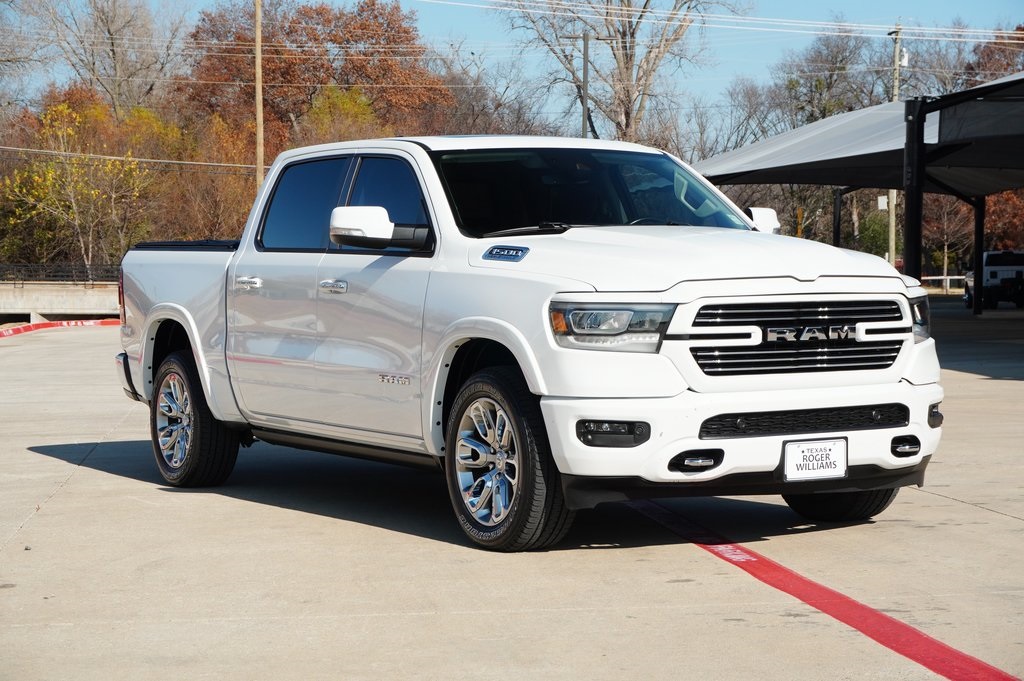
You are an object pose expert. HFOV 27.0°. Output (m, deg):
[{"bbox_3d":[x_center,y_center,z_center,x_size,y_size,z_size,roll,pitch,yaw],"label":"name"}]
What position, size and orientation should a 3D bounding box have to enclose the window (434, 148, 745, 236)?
[{"bbox_3d":[0.386,-0.711,10.180,1.560,0.130,0.780,-2,39,-30],"label":"window"}]

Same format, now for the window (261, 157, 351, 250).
[{"bbox_3d":[-1.068,-0.684,10.861,0.045,0.475,0.830,19,-8,-29],"label":"window"}]

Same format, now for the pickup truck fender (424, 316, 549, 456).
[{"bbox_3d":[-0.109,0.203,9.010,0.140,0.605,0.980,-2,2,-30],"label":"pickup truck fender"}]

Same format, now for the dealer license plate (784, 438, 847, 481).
[{"bbox_3d":[1.235,0.484,8.639,0.312,0.160,0.015,-2,3,-30],"label":"dealer license plate"}]

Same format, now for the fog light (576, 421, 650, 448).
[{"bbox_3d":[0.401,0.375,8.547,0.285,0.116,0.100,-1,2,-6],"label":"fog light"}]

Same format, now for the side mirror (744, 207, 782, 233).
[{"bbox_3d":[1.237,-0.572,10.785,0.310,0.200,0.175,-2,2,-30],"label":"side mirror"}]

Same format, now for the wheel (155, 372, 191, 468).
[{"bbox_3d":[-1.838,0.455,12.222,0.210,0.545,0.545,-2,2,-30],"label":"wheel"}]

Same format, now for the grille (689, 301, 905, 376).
[{"bbox_3d":[1.209,-0.013,8.797,1.120,0.305,0.140,-2,2,-30],"label":"grille"}]

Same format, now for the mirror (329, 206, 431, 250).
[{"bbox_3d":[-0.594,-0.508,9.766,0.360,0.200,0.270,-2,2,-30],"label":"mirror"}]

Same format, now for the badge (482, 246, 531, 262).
[{"bbox_3d":[-0.032,-0.371,9.154,0.018,0.073,0.335,28,-11,-32],"label":"badge"}]

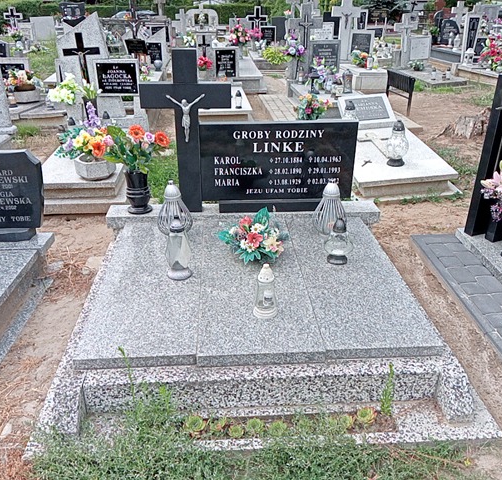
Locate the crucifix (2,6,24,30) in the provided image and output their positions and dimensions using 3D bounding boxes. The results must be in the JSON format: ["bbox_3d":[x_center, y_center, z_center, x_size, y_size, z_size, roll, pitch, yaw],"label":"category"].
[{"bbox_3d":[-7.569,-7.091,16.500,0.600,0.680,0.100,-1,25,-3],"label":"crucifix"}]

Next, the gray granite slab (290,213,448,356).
[{"bbox_3d":[0.522,0.178,2.823,0.499,0.048,1.424,-1,25,-3],"label":"gray granite slab"}]

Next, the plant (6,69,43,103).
[{"bbox_3d":[-3.152,-2.143,7.204,0.470,0.410,0.360,-1,25,-3],"label":"plant"}]

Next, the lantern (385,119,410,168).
[{"bbox_3d":[1.280,-0.844,4.492,0.188,0.367,0.188,-1,25,-3],"label":"lantern"}]

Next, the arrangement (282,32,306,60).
[{"bbox_3d":[0.608,-2.764,7.396,0.345,0.390,0.320,-1,27,-3],"label":"arrangement"}]

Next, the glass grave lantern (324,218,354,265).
[{"bbox_3d":[0.485,0.003,2.849,0.159,0.250,0.159,-1,25,-3],"label":"glass grave lantern"}]

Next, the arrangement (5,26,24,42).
[{"bbox_3d":[-5.132,-4.459,11.207,0.360,0.360,0.320,-6,27,-12],"label":"arrangement"}]

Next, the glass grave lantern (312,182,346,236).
[{"bbox_3d":[0.439,-0.195,2.891,0.190,0.300,0.190,-1,27,-3],"label":"glass grave lantern"}]

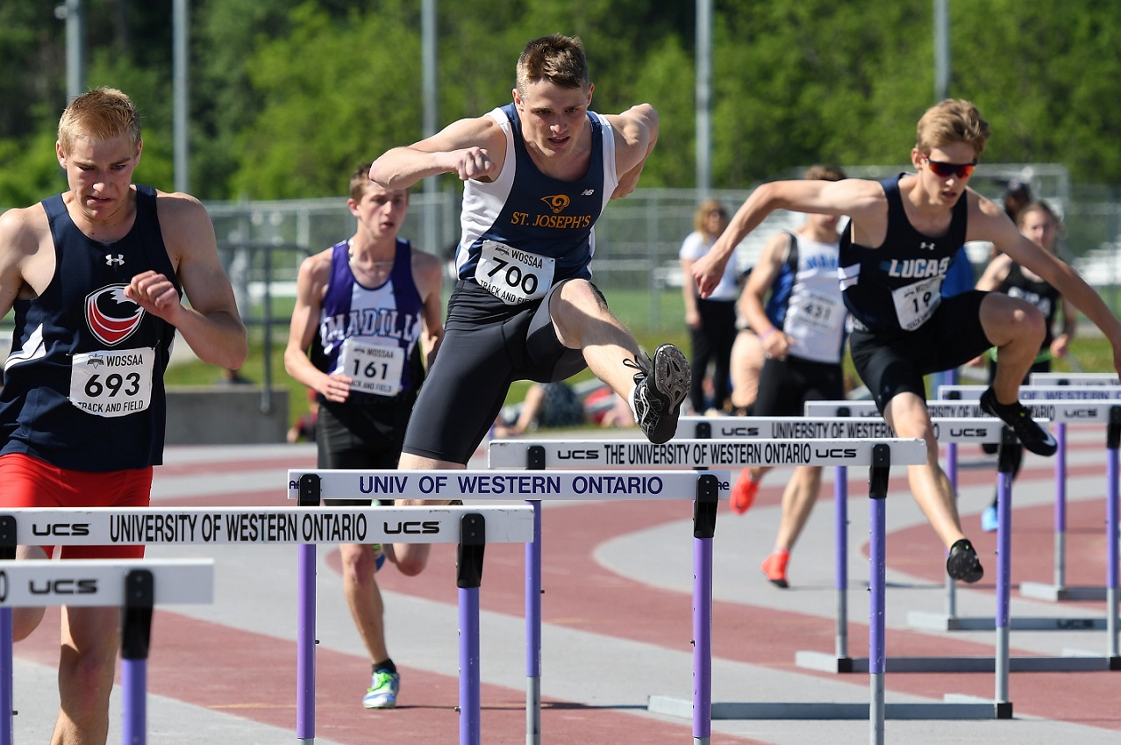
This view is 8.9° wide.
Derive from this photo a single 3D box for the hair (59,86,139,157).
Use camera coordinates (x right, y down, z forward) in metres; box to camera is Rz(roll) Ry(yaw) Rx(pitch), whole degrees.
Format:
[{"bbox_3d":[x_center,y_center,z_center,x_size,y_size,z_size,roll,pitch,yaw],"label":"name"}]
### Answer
[{"bbox_3d":[-1.024,-0.551,16.050,0.185,0.175,0.210,0,11,2],"label":"hair"}]

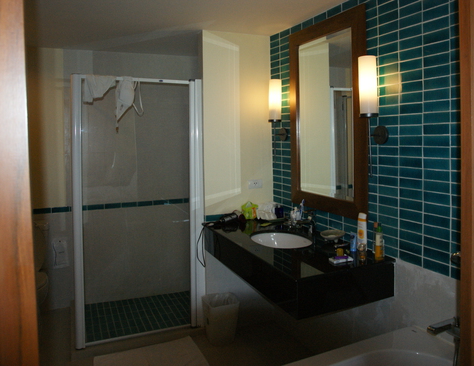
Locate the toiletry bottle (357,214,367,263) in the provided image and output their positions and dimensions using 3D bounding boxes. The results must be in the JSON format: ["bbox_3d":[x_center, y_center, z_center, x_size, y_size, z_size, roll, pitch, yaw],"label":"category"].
[{"bbox_3d":[0.718,0.283,2.364,0.055,0.215,0.040,1,5,25],"label":"toiletry bottle"}]

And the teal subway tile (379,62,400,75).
[{"bbox_3d":[0.779,-0.579,2.111,0.010,0.049,0.148,-5,6,-23],"label":"teal subway tile"}]

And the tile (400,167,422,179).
[{"bbox_3d":[0.872,-0.047,2.062,0.010,0.050,0.147,-4,5,-23],"label":"tile"}]

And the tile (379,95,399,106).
[{"bbox_3d":[0.785,-0.428,2.136,0.010,0.050,0.150,-4,6,-23],"label":"tile"}]

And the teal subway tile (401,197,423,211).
[{"bbox_3d":[0.863,0.107,2.046,0.010,0.050,0.150,-4,6,-23],"label":"teal subway tile"}]

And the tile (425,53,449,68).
[{"bbox_3d":[0.894,-0.547,1.840,0.010,0.049,0.148,-5,6,-23],"label":"tile"}]

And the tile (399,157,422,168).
[{"bbox_3d":[0.855,-0.102,2.027,0.010,0.050,0.150,-4,6,-23],"label":"tile"}]

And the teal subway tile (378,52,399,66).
[{"bbox_3d":[0.794,-0.644,2.151,0.010,0.050,0.147,-4,5,-23],"label":"teal subway tile"}]

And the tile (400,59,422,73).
[{"bbox_3d":[0.838,-0.567,1.987,0.010,0.050,0.150,-4,6,-23],"label":"tile"}]

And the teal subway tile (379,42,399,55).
[{"bbox_3d":[0.776,-0.689,2.112,0.010,0.050,0.150,-4,6,-23],"label":"teal subway tile"}]

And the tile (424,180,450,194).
[{"bbox_3d":[0.919,0.016,1.898,0.010,0.050,0.150,-4,6,-23],"label":"tile"}]

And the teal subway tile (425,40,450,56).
[{"bbox_3d":[0.879,-0.593,1.804,0.010,0.049,0.148,-3,5,-22],"label":"teal subway tile"}]

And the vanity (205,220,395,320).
[{"bbox_3d":[0.278,0.466,2.625,0.580,0.190,1.360,-3,5,-22],"label":"vanity"}]

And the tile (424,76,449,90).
[{"bbox_3d":[0.920,-0.454,1.889,0.010,0.050,0.147,-4,5,-23],"label":"tile"}]

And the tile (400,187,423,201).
[{"bbox_3d":[0.875,0.060,2.070,0.010,0.050,0.147,-4,5,-23],"label":"tile"}]

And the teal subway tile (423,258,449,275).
[{"bbox_3d":[0.945,0.400,1.959,0.010,0.050,0.147,-4,5,-23],"label":"teal subway tile"}]

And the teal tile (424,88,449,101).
[{"bbox_3d":[0.922,-0.402,1.893,0.010,0.050,0.147,-4,5,-23],"label":"teal tile"}]

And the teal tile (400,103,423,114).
[{"bbox_3d":[0.863,-0.364,2.035,0.010,0.050,0.147,-4,5,-23],"label":"teal tile"}]

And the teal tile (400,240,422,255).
[{"bbox_3d":[0.874,0.326,2.059,0.010,0.049,0.148,-5,6,-23],"label":"teal tile"}]

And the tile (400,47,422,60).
[{"bbox_3d":[0.822,-0.608,1.939,0.010,0.049,0.148,-3,5,-22],"label":"tile"}]

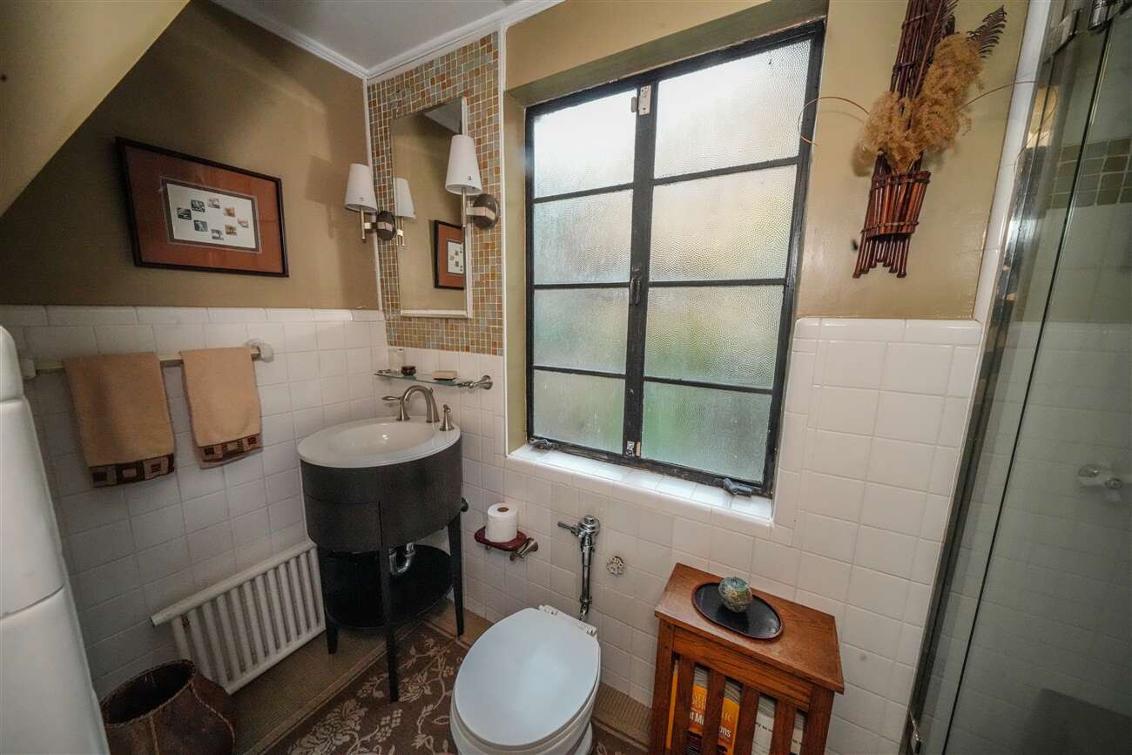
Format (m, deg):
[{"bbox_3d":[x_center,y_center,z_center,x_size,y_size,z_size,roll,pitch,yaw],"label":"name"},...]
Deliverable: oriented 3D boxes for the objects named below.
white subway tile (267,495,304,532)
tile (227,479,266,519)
[{"bbox_3d":[-1.063,0.516,1.432,0.009,0.108,0.108,7,11,30],"label":"white subway tile"},{"bbox_3d":[-1.117,0.421,1.318,0.009,0.108,0.108,7,11,30],"label":"tile"}]

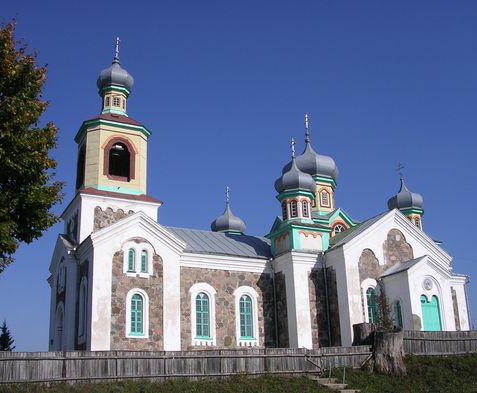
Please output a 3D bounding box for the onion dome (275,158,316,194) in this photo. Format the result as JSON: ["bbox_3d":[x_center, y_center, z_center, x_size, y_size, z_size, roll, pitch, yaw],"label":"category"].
[{"bbox_3d":[4.349,-1.488,44.474,3.060,2.970,3.060,7,-19,-26],"label":"onion dome"}]

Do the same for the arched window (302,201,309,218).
[{"bbox_3d":[4.935,0.917,42.720,0.522,1.278,0.135,7,-19,-26],"label":"arched window"}]

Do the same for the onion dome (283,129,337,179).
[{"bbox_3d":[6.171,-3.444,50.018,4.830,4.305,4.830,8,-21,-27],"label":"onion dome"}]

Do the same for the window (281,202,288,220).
[{"bbox_3d":[3.481,1.100,43.150,0.135,1.278,0.522,7,-19,-26],"label":"window"}]

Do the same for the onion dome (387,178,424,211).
[{"bbox_3d":[14.631,0.015,50.567,3.060,2.970,3.060,7,-19,-26],"label":"onion dome"}]

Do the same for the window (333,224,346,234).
[{"bbox_3d":[7.919,2.550,44.667,1.208,1.103,0.178,8,-21,-27],"label":"window"}]

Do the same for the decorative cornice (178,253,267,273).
[{"bbox_3d":[-0.809,4.418,38.197,7.350,0.998,0.420,8,-21,-27],"label":"decorative cornice"}]

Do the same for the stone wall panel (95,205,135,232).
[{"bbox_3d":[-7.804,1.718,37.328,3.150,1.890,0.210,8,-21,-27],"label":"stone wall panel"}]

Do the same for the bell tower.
[{"bbox_3d":[-9.086,-5.924,42.450,4.725,13.440,4.725,8,-21,-27],"label":"bell tower"}]

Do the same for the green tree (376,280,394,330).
[{"bbox_3d":[8.168,6.279,32.000,1.050,3.100,1.050,8,-21,-27],"label":"green tree"}]

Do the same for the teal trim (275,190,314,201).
[{"bbox_3d":[4.407,0.230,43.939,2.745,0.468,2.745,7,-19,-26],"label":"teal trim"}]

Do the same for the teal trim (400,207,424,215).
[{"bbox_3d":[13.511,1.311,46.028,2.730,0.441,2.730,8,-21,-27],"label":"teal trim"}]

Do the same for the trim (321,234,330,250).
[{"bbox_3d":[6.041,3.090,39.679,0.599,1.365,0.158,8,-21,-27],"label":"trim"}]

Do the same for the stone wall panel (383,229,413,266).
[{"bbox_3d":[11.633,3.768,42.001,2.790,2.790,0.252,7,-19,-26],"label":"stone wall panel"}]

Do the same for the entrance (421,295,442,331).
[{"bbox_3d":[11.824,7.316,35.519,1.544,2.520,0.210,8,-21,-27],"label":"entrance"}]

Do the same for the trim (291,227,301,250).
[{"bbox_3d":[3.905,2.849,38.576,0.599,1.428,0.158,8,-21,-27],"label":"trim"}]

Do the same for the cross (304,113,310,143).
[{"bbox_3d":[6.083,-6.125,50.936,0.137,2.888,0.998,8,-21,-27],"label":"cross"}]

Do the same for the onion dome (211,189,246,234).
[{"bbox_3d":[-0.903,1.528,55.714,3.136,4.500,3.136,-2,-17,-1],"label":"onion dome"}]

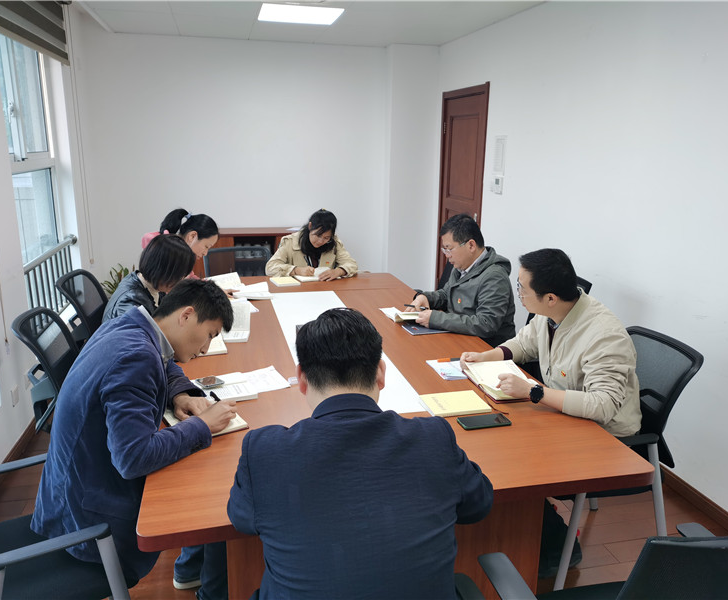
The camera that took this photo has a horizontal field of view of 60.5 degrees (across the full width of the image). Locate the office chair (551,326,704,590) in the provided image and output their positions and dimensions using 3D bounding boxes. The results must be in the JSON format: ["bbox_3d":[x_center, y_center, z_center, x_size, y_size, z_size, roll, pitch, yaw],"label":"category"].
[{"bbox_3d":[0.910,0.591,2.528,0.600,0.920,0.580,-3,15,-15],"label":"office chair"}]

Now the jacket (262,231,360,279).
[{"bbox_3d":[-0.368,-0.200,4.451,0.630,0.580,0.460,-2,14,-11],"label":"jacket"}]

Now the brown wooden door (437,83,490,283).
[{"bbox_3d":[0.933,-0.891,5.935,0.100,2.134,1.190,-2,14,-11],"label":"brown wooden door"}]

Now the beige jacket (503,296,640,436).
[{"bbox_3d":[0.851,0.288,2.355,0.500,0.620,0.630,-5,15,-21],"label":"beige jacket"}]

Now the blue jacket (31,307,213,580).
[{"bbox_3d":[-0.737,0.402,1.917,0.540,0.740,0.560,-7,16,-29],"label":"blue jacket"}]

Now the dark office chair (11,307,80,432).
[{"bbox_3d":[-1.179,0.474,2.906,0.600,0.920,0.580,-1,14,-8],"label":"dark office chair"}]

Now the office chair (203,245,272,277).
[{"bbox_3d":[-0.818,0.149,4.214,0.580,0.920,0.600,-3,15,-15],"label":"office chair"}]

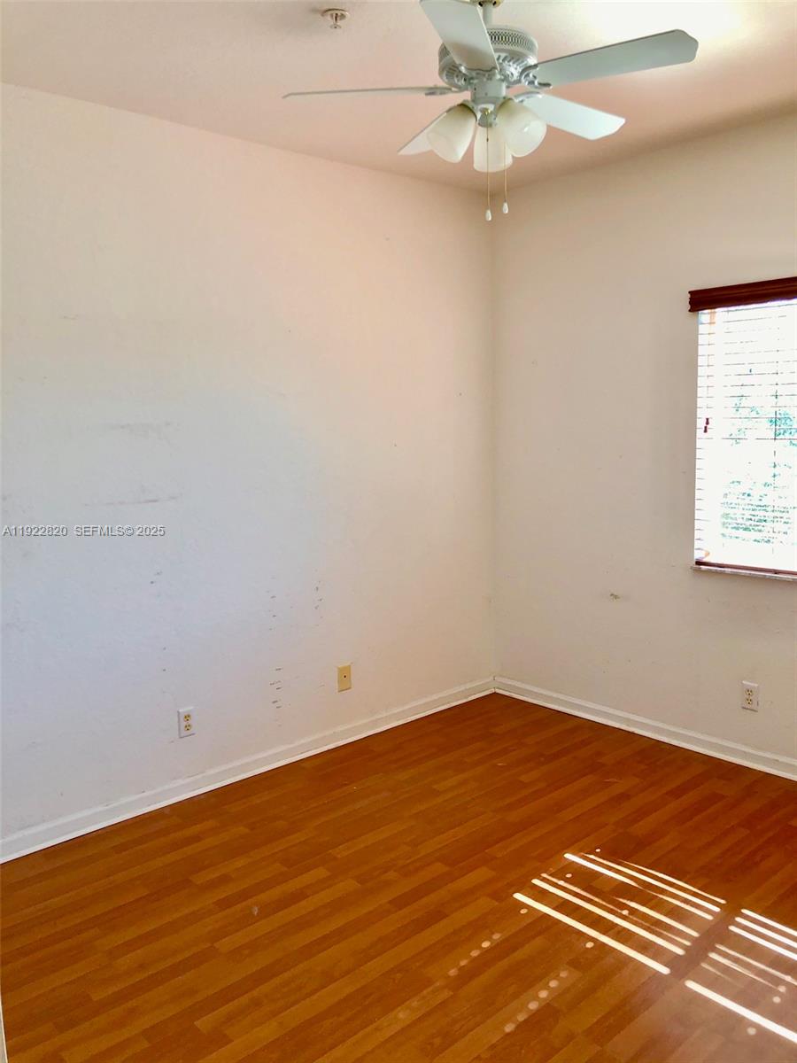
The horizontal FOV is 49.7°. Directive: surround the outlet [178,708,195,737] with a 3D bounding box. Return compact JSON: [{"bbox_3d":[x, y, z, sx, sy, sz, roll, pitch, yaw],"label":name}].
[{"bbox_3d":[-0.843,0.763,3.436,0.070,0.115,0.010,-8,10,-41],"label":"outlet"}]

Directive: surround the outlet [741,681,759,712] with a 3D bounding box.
[{"bbox_3d":[1.466,0.691,3.594,0.010,0.115,0.070,-8,10,-41],"label":"outlet"}]

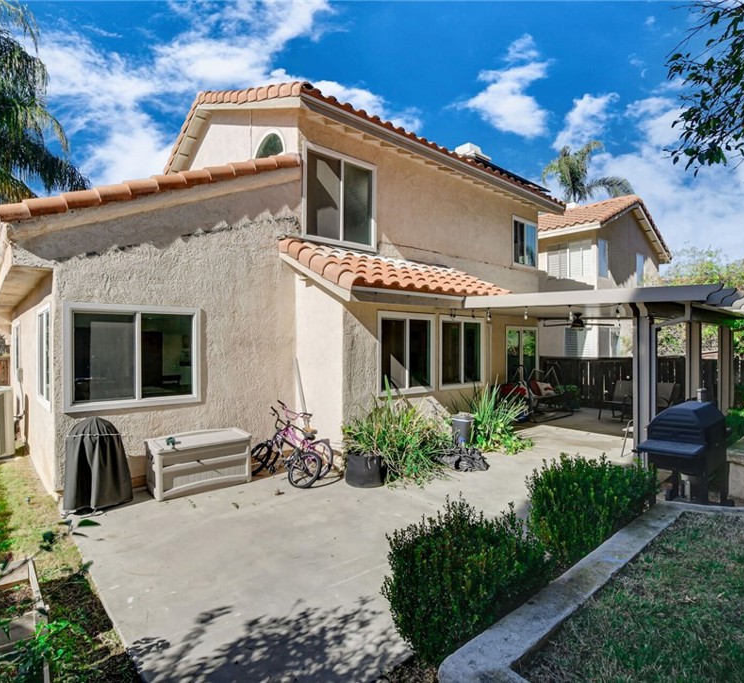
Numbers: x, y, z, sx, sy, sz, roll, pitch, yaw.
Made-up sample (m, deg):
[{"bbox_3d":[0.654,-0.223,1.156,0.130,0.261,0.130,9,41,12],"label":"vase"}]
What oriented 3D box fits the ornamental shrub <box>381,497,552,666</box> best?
[{"bbox_3d":[0.621,1.425,2.547,0.938,0.690,0.655,0,0,-40],"label":"ornamental shrub"}]

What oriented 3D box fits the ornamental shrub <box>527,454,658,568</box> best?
[{"bbox_3d":[1.850,1.429,3.547,1.097,0.681,0.602,0,0,-40],"label":"ornamental shrub"}]

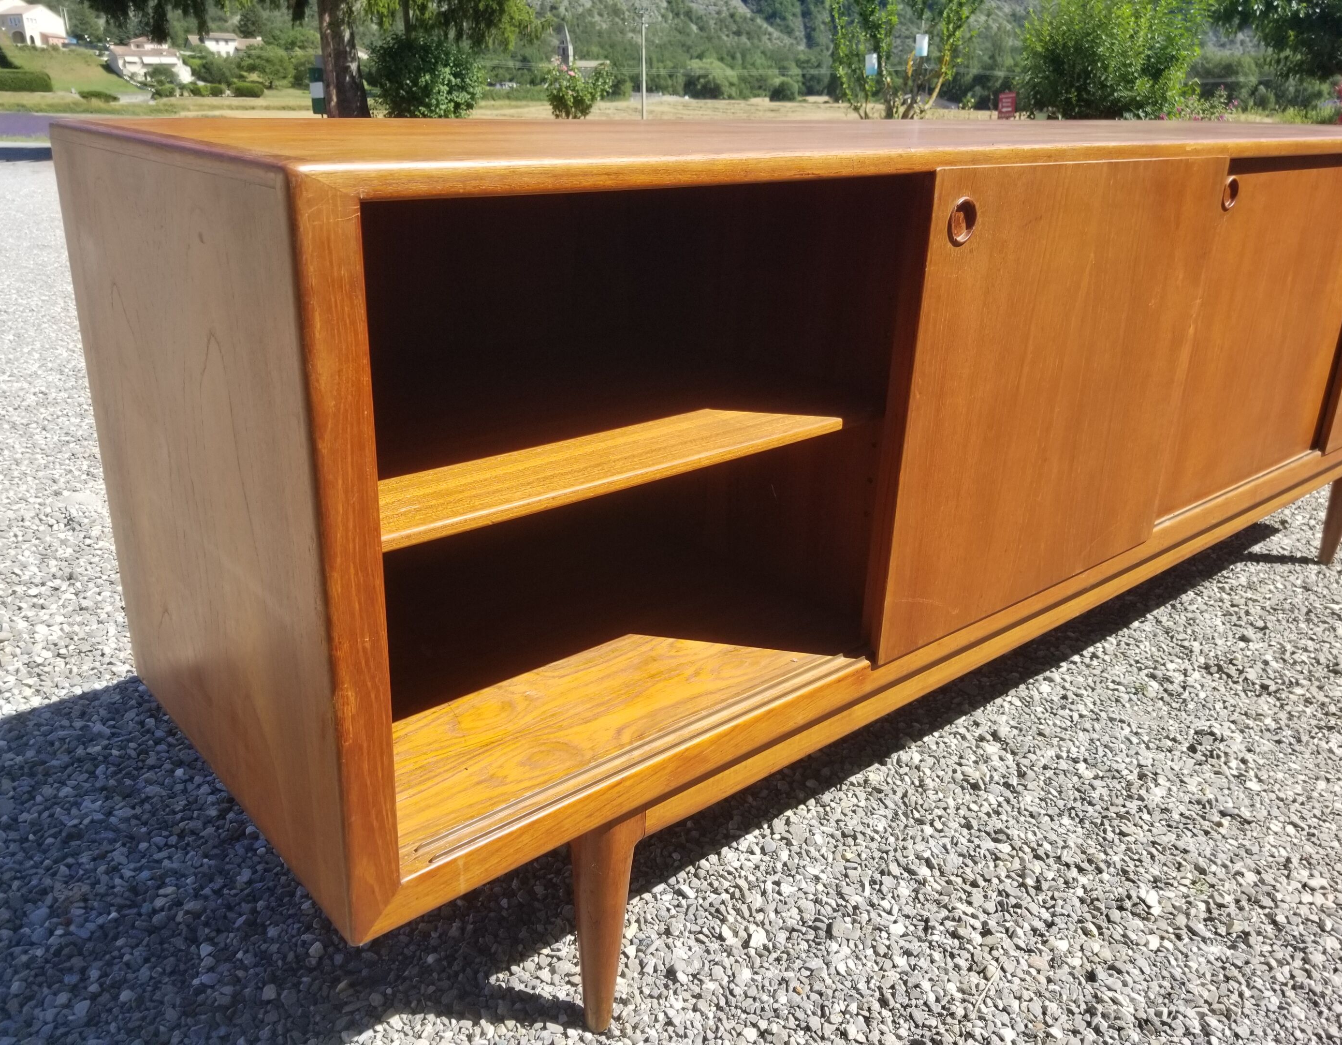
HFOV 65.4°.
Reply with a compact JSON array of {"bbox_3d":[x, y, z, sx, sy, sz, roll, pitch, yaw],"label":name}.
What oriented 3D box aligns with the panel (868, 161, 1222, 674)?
[{"bbox_3d":[0.440,-0.147,1.186,0.596,0.493,0.020,-16,29,-38],"label":"panel"}]

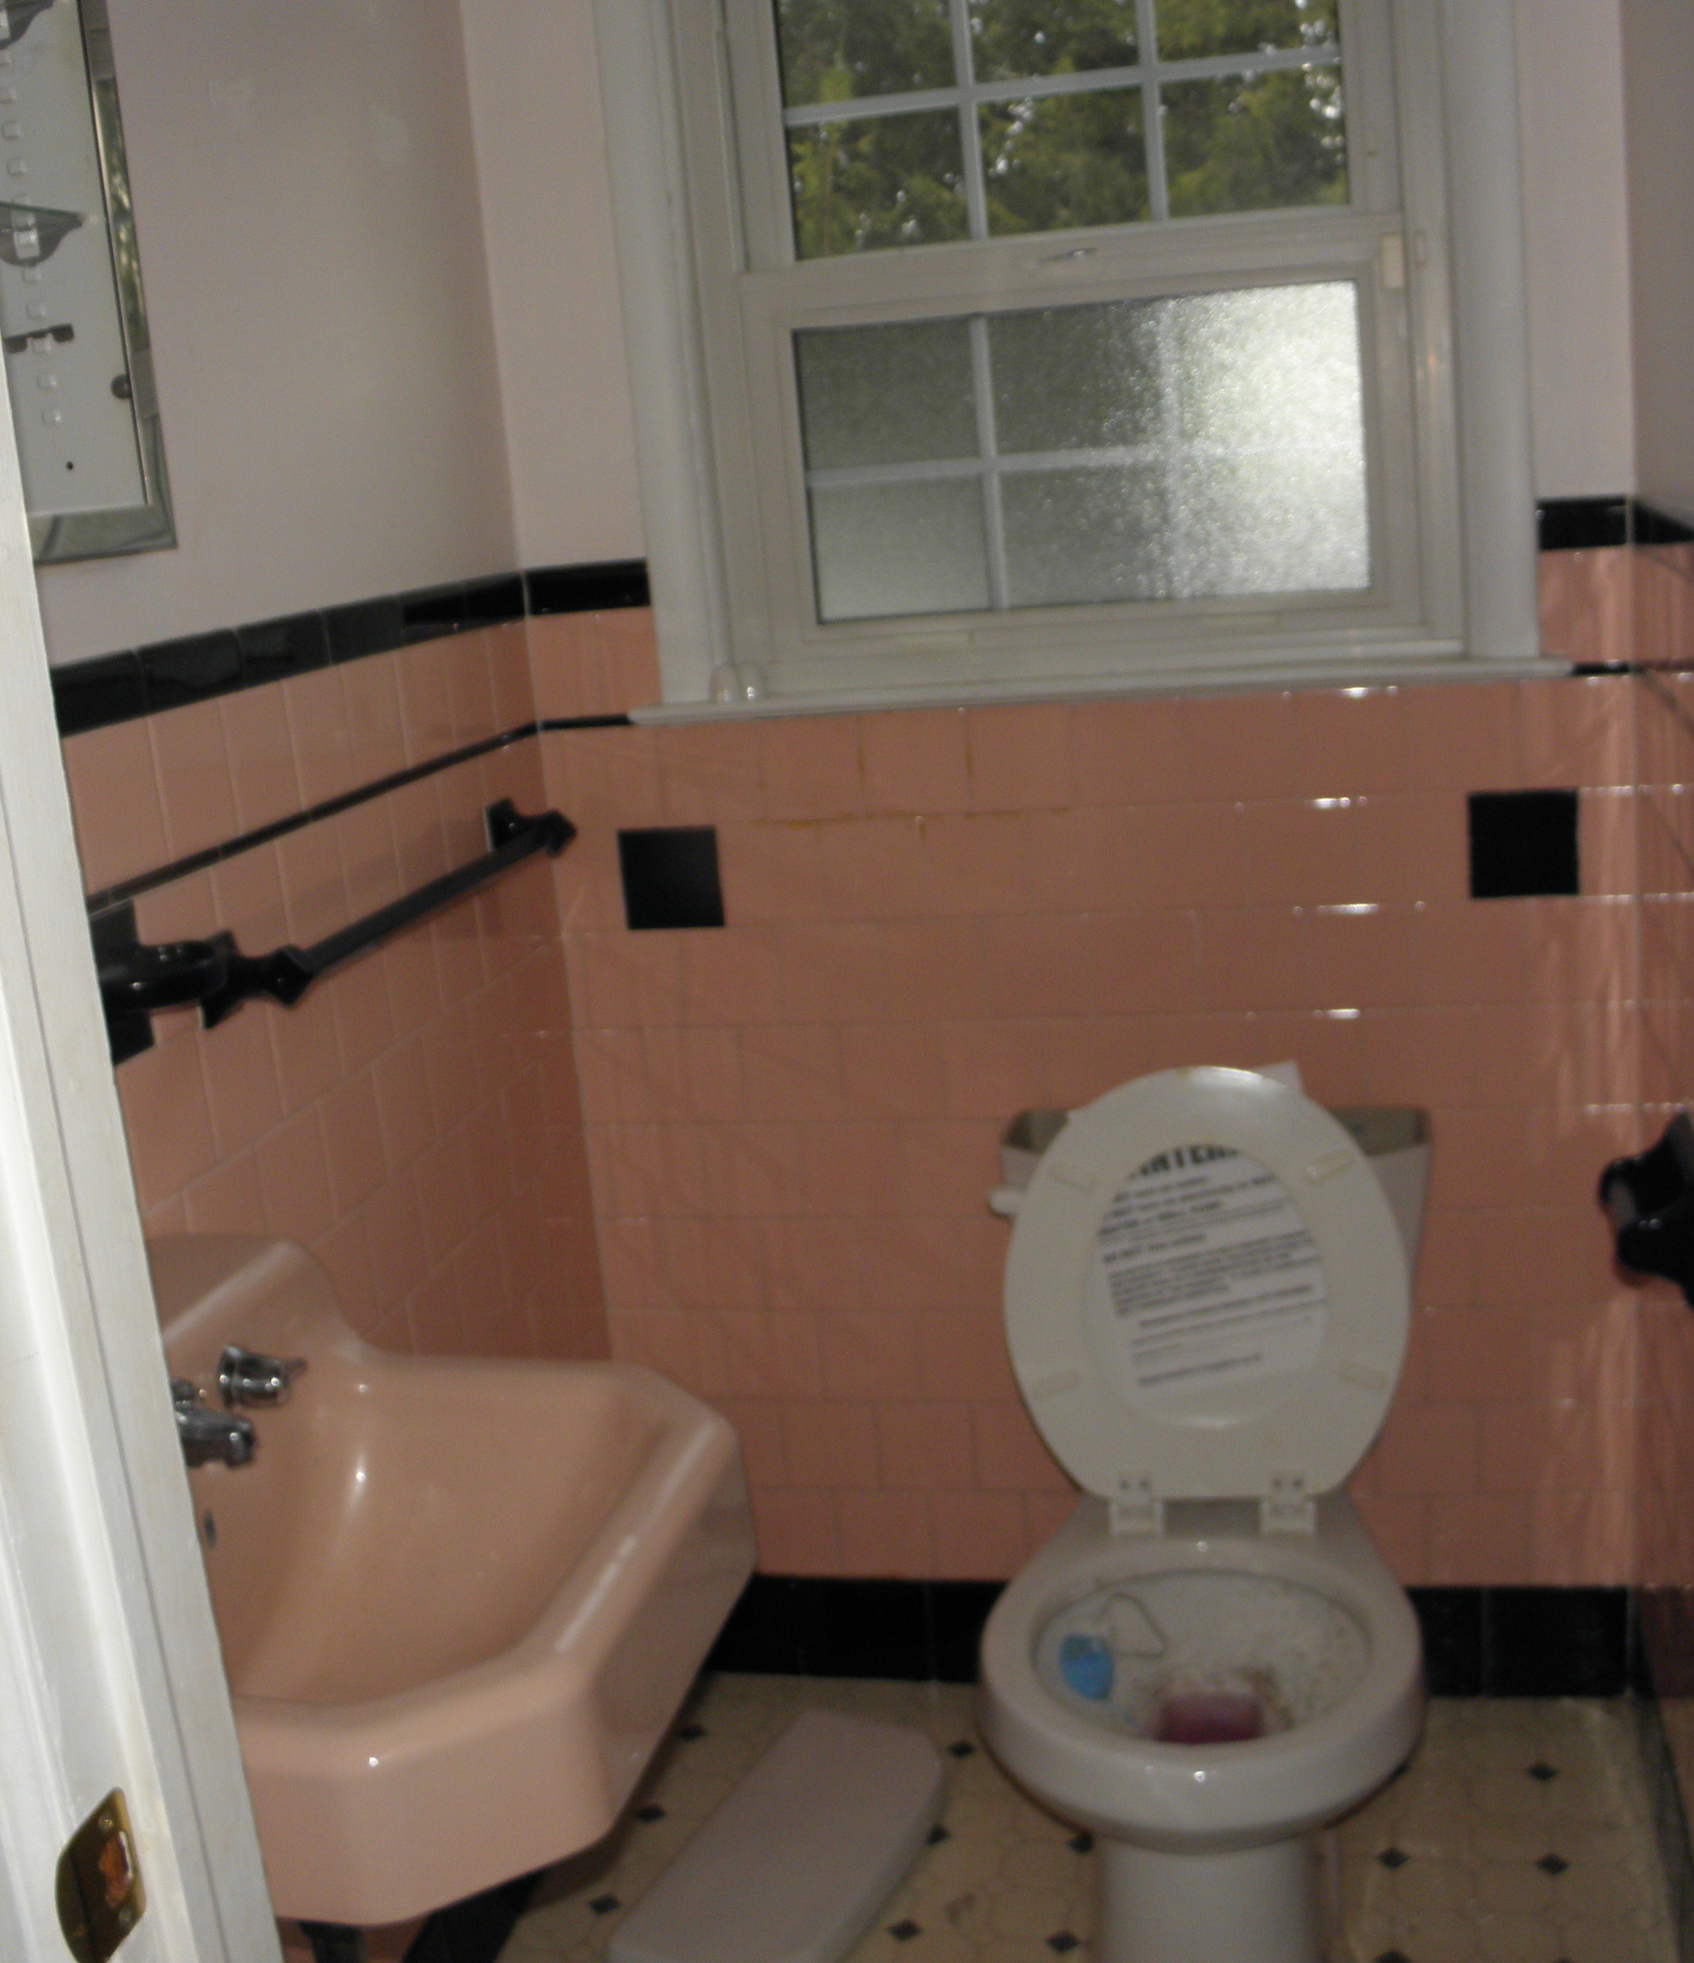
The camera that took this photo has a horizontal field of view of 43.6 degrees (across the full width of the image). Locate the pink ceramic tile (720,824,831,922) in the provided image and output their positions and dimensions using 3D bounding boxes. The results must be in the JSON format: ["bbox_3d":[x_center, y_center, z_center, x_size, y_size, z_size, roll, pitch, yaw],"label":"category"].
[{"bbox_3d":[-0.076,-0.116,2.246,0.108,0.108,0.010,-2,14,11],"label":"pink ceramic tile"}]

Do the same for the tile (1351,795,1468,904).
[{"bbox_3d":[0.564,-0.135,2.110,0.108,0.108,0.009,-2,14,13],"label":"tile"}]

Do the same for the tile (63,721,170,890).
[{"bbox_3d":[-0.505,-0.122,1.462,0.010,0.105,0.107,-2,14,13],"label":"tile"}]

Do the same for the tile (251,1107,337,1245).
[{"bbox_3d":[-0.443,0.165,1.693,0.010,0.107,0.107,-2,14,13],"label":"tile"}]

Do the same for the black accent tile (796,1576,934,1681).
[{"bbox_3d":[0.022,0.742,2.442,0.155,0.128,0.010,-2,14,13],"label":"black accent tile"}]

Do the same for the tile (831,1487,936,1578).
[{"bbox_3d":[0.044,0.628,2.411,0.108,0.108,0.009,-2,14,12],"label":"tile"}]

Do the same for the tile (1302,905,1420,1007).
[{"bbox_3d":[0.524,-0.026,2.161,0.108,0.108,0.010,-2,14,11],"label":"tile"}]

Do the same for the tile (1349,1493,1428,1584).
[{"bbox_3d":[0.577,0.608,2.300,0.108,0.108,0.009,-2,14,13],"label":"tile"}]

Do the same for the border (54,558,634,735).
[{"bbox_3d":[-0.363,-0.298,1.792,0.146,0.050,0.884,-2,14,13],"label":"border"}]

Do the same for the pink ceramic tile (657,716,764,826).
[{"bbox_3d":[-0.144,-0.221,2.220,0.108,0.108,0.009,-2,14,12],"label":"pink ceramic tile"}]

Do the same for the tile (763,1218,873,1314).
[{"bbox_3d":[-0.039,0.312,2.356,0.108,0.108,0.009,-2,14,13],"label":"tile"}]

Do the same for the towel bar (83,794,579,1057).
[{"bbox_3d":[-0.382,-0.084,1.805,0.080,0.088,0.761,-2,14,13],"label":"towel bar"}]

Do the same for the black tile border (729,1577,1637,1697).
[{"bbox_3d":[0.303,0.730,2.386,1.085,0.131,0.012,-2,14,12],"label":"black tile border"}]

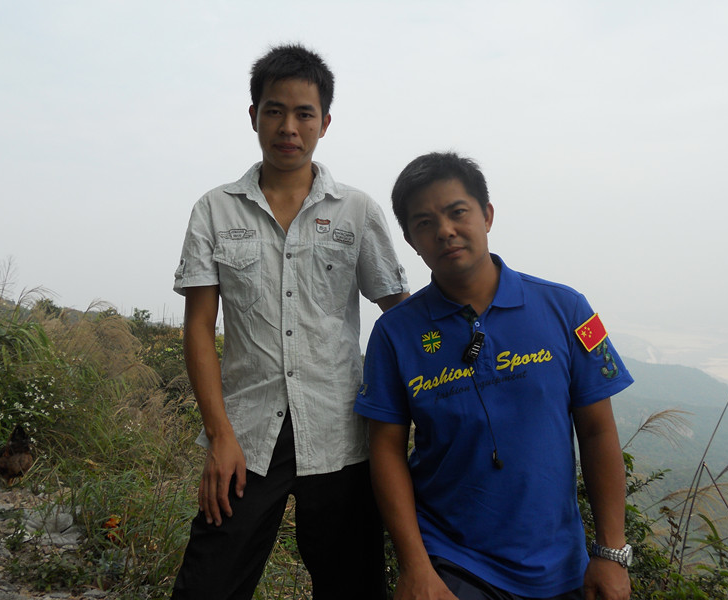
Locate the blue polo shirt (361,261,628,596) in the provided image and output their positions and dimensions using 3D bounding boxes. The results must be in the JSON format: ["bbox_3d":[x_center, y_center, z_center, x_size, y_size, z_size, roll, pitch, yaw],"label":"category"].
[{"bbox_3d":[0.250,0.242,1.430,0.530,0.650,0.290,-6,7,16],"label":"blue polo shirt"}]

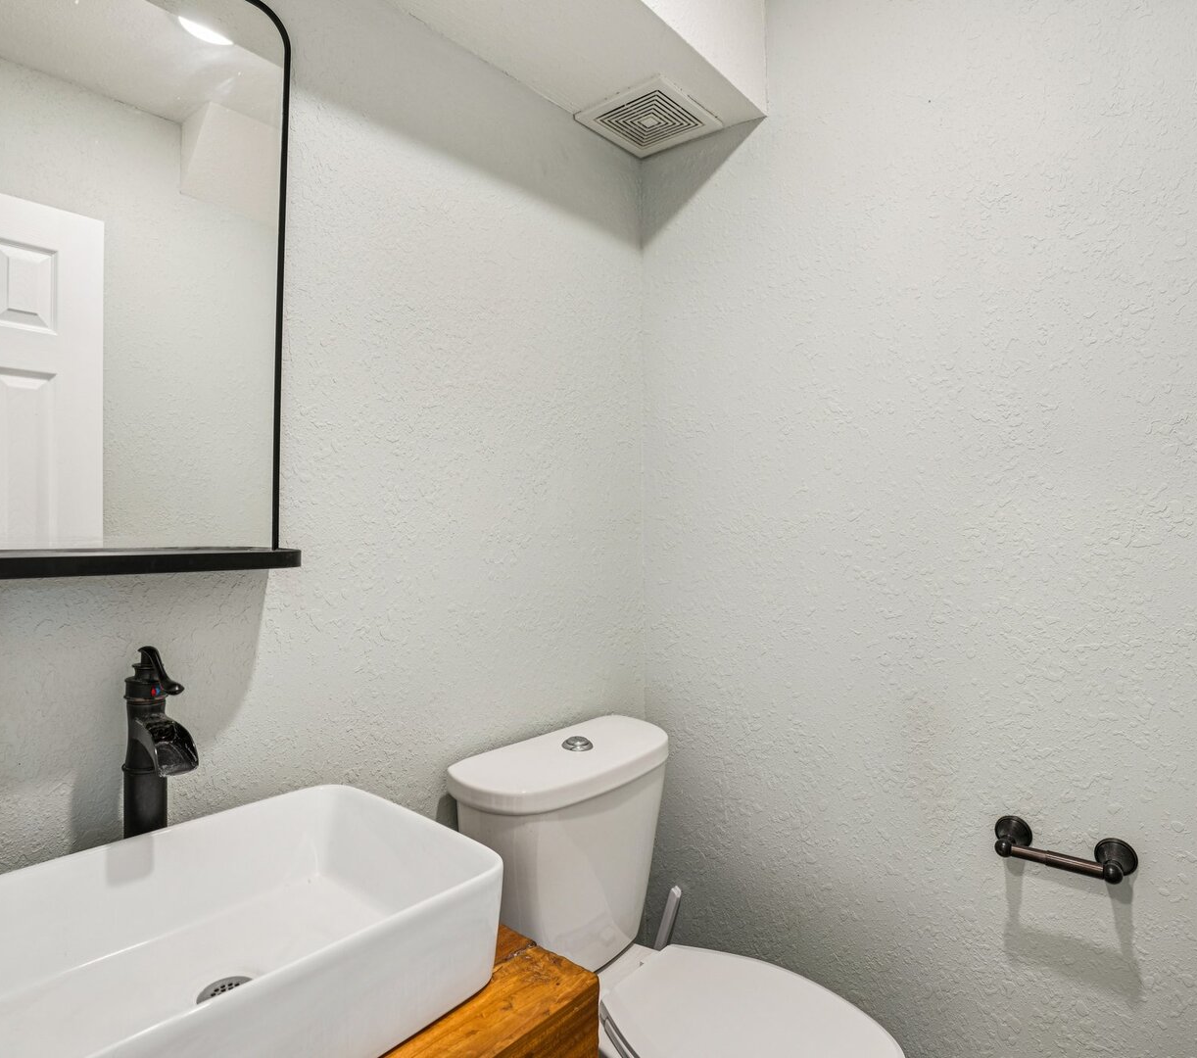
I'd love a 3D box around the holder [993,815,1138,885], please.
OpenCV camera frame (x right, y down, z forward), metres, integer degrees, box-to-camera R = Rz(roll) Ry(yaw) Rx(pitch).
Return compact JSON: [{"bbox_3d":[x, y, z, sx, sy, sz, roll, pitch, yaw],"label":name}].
[{"bbox_3d":[0.777,0.545,1.188,0.212,0.061,0.089,0,0,40],"label":"holder"}]

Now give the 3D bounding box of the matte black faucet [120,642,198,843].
[{"bbox_3d":[-0.539,0.317,0.861,0.125,0.337,0.053,0,0,40],"label":"matte black faucet"}]

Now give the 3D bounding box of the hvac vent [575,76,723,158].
[{"bbox_3d":[0.120,-0.953,1.638,0.238,0.019,0.238,0,0,40],"label":"hvac vent"}]

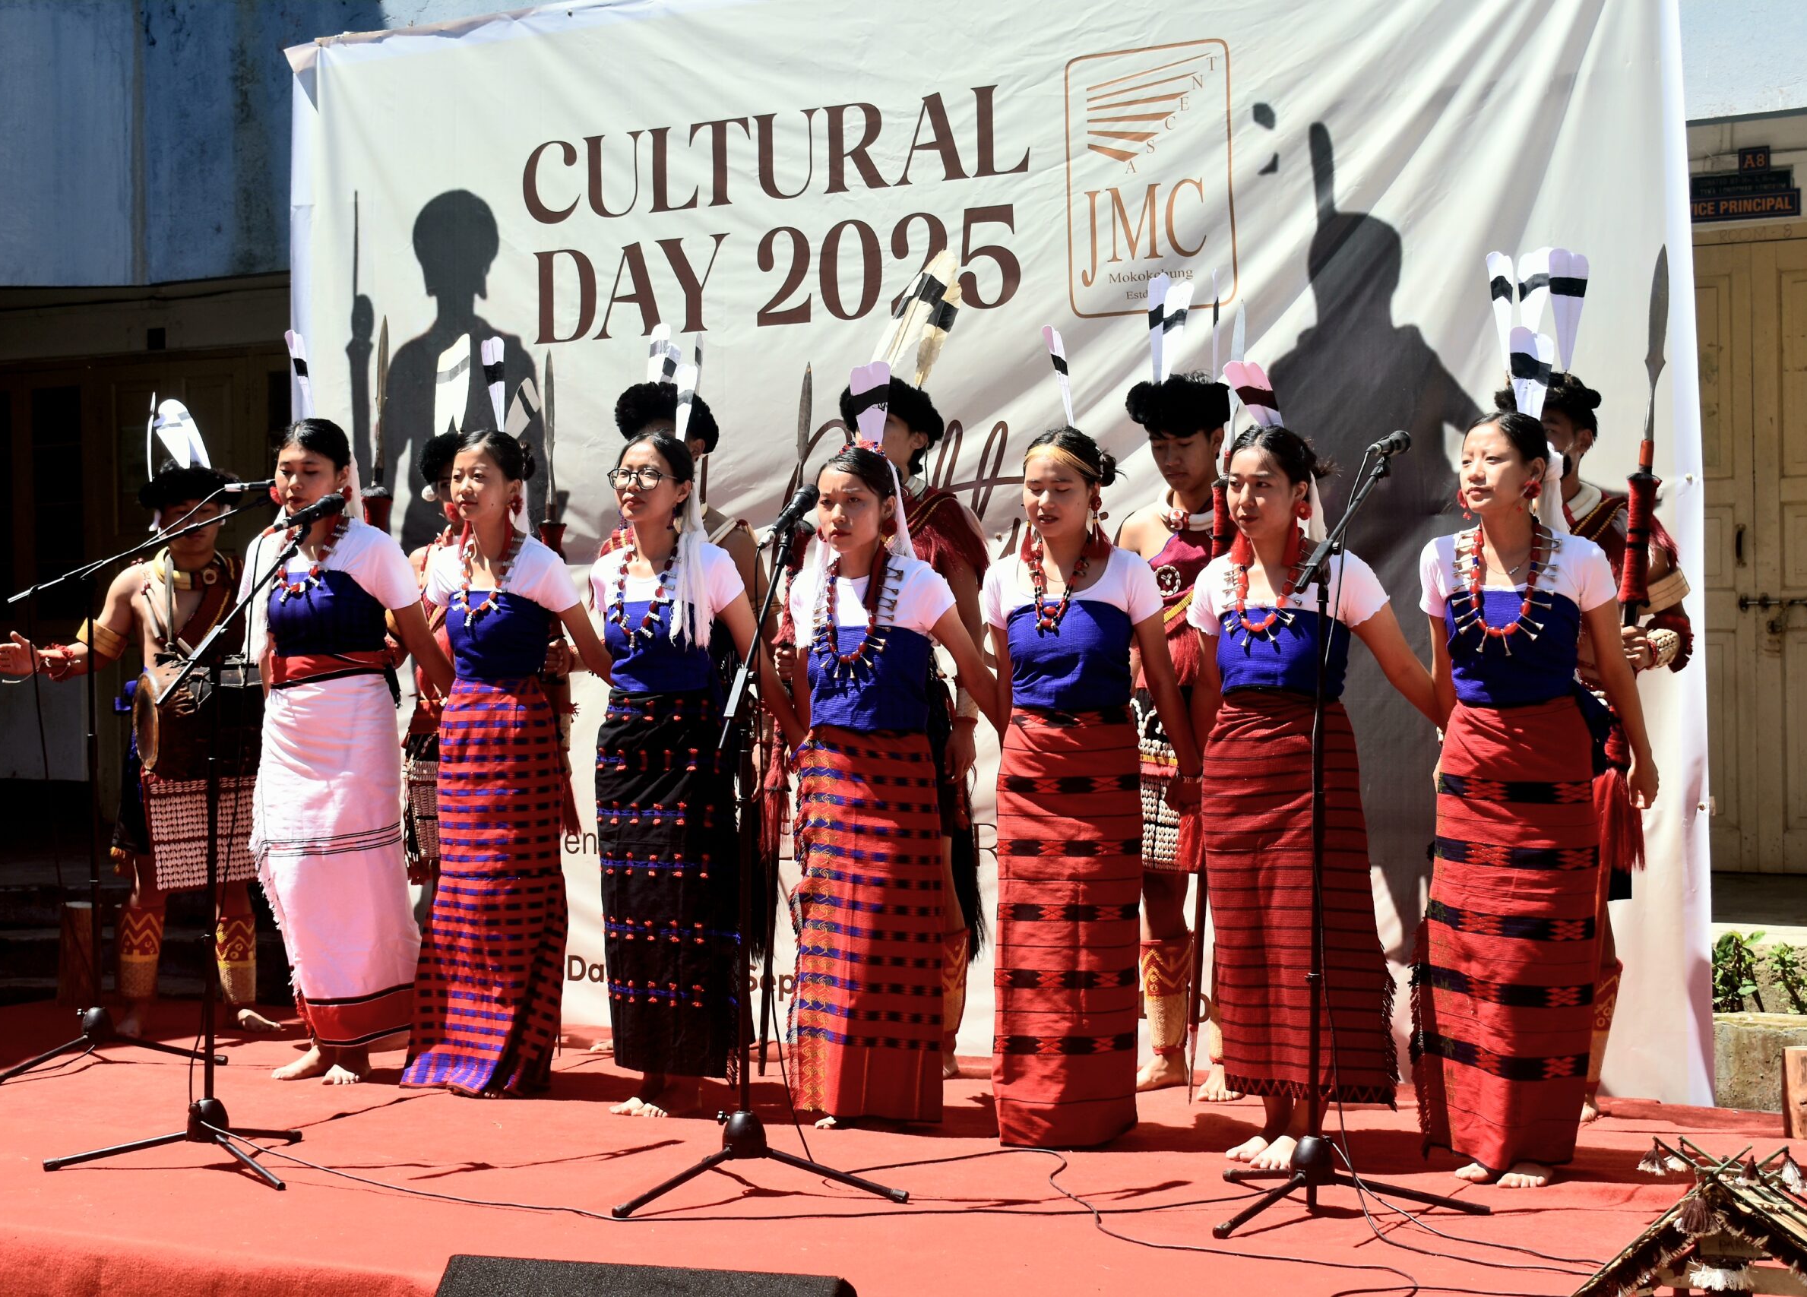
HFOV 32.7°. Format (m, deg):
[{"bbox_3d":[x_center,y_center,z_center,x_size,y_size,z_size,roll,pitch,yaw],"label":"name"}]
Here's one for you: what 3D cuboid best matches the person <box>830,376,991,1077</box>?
[{"bbox_3d":[0.017,0.179,7.650,0.470,1.690,0.380,0,1,25],"label":"person"}]

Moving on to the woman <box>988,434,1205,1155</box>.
[{"bbox_3d":[0.409,0.290,6.720,0.420,1.530,0.300,0,1,20],"label":"woman"}]

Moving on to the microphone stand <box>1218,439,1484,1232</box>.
[{"bbox_3d":[0.836,0.338,6.080,0.580,1.500,0.660,0,1,22],"label":"microphone stand"}]

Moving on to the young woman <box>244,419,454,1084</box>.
[{"bbox_3d":[-1.353,0.245,7.480,0.480,1.580,0.360,0,1,16],"label":"young woman"}]

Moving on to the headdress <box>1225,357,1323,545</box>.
[{"bbox_3d":[0.780,-0.416,6.520,0.200,0.380,0.200,0,1,33],"label":"headdress"}]

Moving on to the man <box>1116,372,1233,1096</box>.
[{"bbox_3d":[0.674,0.201,7.400,0.470,1.710,0.350,0,1,23],"label":"man"}]

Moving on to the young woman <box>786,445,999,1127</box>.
[{"bbox_3d":[-0.033,0.298,6.980,0.430,1.525,0.300,0,1,22],"label":"young woman"}]

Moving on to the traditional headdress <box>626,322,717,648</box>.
[{"bbox_3d":[-0.540,-0.379,7.150,0.210,0.740,0.220,0,1,25],"label":"traditional headdress"}]

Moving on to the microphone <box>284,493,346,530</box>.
[{"bbox_3d":[-1.249,-0.292,6.550,0.165,0.050,0.050,-28,13,-25],"label":"microphone"}]

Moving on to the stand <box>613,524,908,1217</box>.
[{"bbox_3d":[-0.285,0.412,6.120,0.550,1.330,0.600,0,1,24],"label":"stand"}]

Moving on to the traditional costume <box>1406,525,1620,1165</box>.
[{"bbox_3d":[1.265,0.407,6.370,0.420,1.340,0.320,0,1,25],"label":"traditional costume"}]

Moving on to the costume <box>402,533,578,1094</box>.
[{"bbox_3d":[-0.987,0.380,7.370,0.360,1.310,0.290,0,1,24],"label":"costume"}]

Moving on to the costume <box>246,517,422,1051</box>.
[{"bbox_3d":[-1.386,0.315,7.480,0.370,1.280,0.290,0,1,26],"label":"costume"}]

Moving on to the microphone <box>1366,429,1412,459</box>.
[{"bbox_3d":[1.006,-0.423,6.380,0.055,0.055,0.175,0,11,23],"label":"microphone"}]

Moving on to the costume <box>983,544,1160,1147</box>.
[{"bbox_3d":[0.366,0.419,6.720,0.350,1.280,0.280,0,1,20],"label":"costume"}]

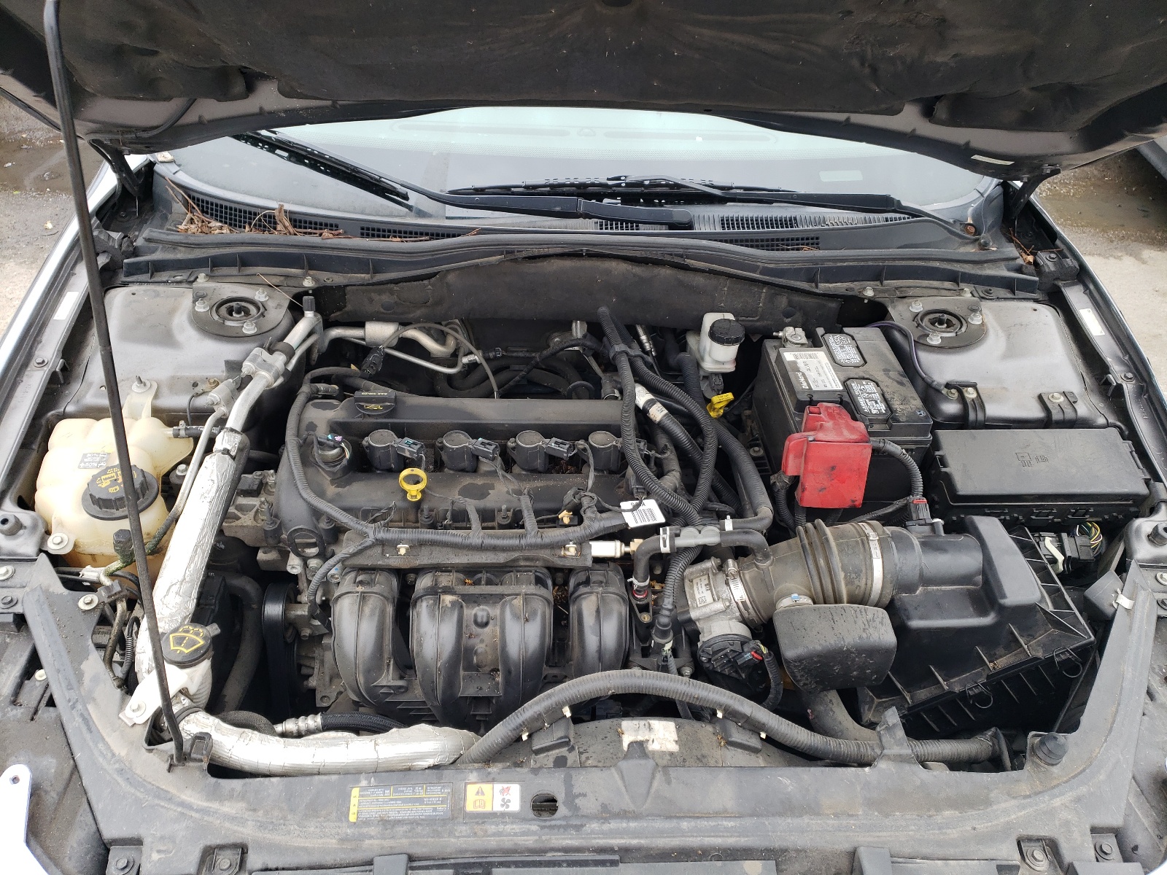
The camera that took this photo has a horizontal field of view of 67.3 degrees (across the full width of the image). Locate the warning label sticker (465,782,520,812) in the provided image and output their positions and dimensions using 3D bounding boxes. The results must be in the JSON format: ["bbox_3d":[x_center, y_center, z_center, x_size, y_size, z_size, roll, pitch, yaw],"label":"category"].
[{"bbox_3d":[-0.084,0.335,0.815,0.050,0.002,0.027,1,39,-3],"label":"warning label sticker"}]

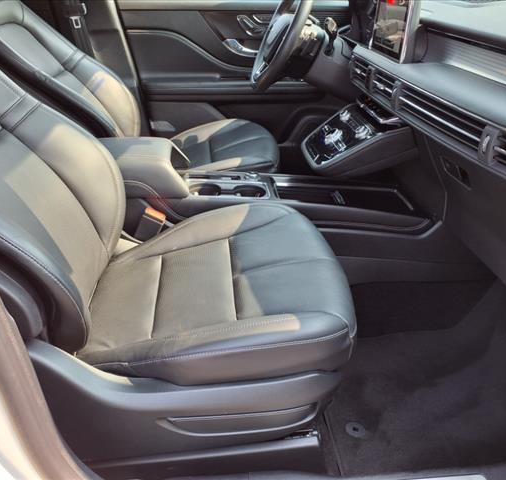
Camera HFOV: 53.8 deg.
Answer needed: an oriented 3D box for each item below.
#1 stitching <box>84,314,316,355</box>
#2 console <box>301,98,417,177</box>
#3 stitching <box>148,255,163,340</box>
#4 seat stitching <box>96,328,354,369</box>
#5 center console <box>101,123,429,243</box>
[{"bbox_3d":[-0.102,0.177,0.949,0.444,0.056,0.040,-3,31,-4],"label":"stitching"},{"bbox_3d":[0.264,-0.261,1.301,0.263,0.162,0.222,-3,31,-4],"label":"console"},{"bbox_3d":[-0.204,0.116,1.068,0.022,0.026,0.293,-3,31,-4],"label":"stitching"},{"bbox_3d":[-0.057,0.185,0.864,0.449,0.051,0.040,-3,31,-4],"label":"seat stitching"},{"bbox_3d":[0.024,-0.136,1.362,0.894,0.268,0.258,-3,31,-4],"label":"center console"}]

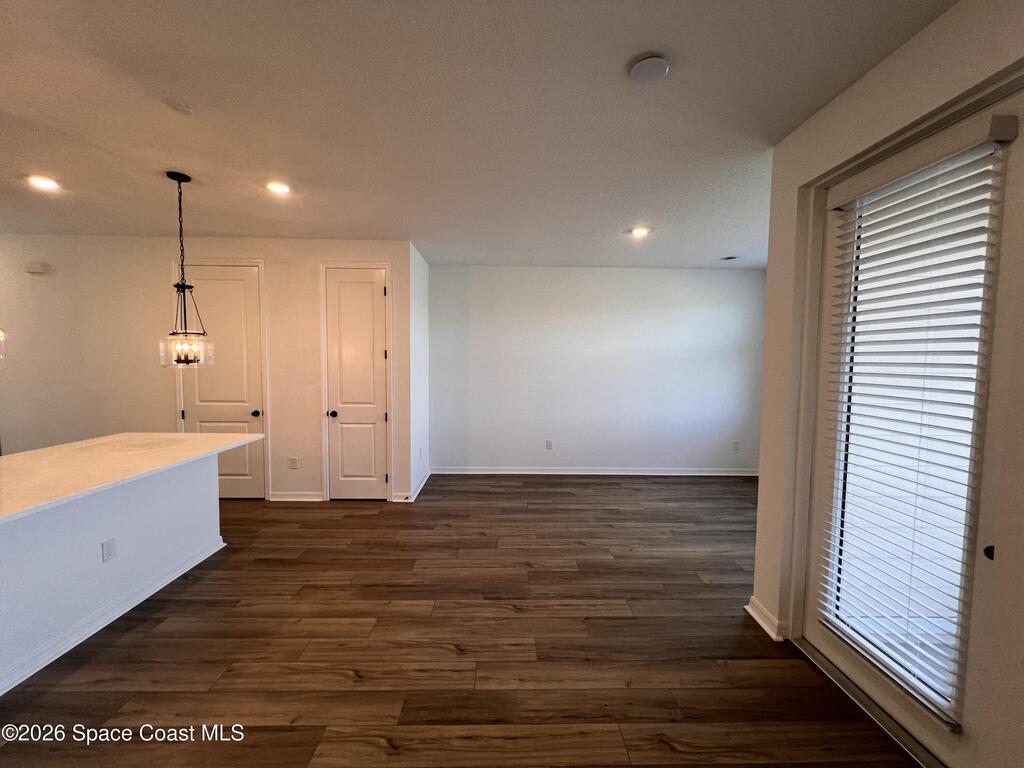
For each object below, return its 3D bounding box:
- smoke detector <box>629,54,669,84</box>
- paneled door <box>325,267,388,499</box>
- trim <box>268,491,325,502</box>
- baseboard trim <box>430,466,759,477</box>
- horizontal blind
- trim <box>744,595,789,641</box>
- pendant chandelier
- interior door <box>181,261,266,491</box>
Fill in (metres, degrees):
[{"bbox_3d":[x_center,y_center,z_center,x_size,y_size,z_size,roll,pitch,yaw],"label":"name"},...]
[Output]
[{"bbox_3d":[0.569,-1.315,1.596,0.145,0.040,0.145,1,3,-1],"label":"smoke detector"},{"bbox_3d":[-1.632,0.024,4.086,0.610,2.440,0.055,0,3,-2],"label":"paneled door"},{"bbox_3d":[-2.307,1.200,4.113,0.555,0.105,0.022,0,3,-2],"label":"trim"},{"bbox_3d":[1.143,1.171,5.163,4.450,0.105,0.022,0,3,-2],"label":"baseboard trim"},{"bbox_3d":[1.567,0.166,1.582,0.075,2.040,0.580,0,3,-2],"label":"horizontal blind"},{"bbox_3d":[1.463,1.339,2.231,0.055,0.105,0.290,0,3,-2],"label":"trim"},{"bbox_3d":[-2.260,-0.764,2.647,0.290,1.300,0.290,0,3,-2],"label":"pendant chandelier"},{"bbox_3d":[-3.030,0.011,4.048,0.810,2.440,0.055,0,3,-2],"label":"interior door"}]

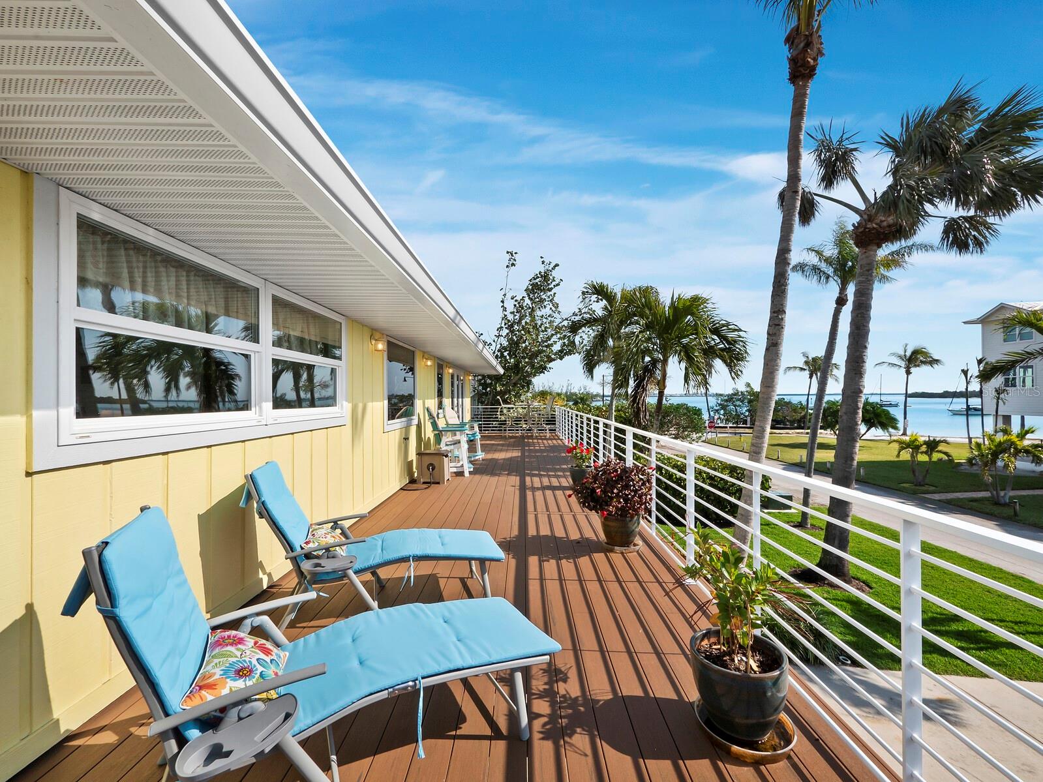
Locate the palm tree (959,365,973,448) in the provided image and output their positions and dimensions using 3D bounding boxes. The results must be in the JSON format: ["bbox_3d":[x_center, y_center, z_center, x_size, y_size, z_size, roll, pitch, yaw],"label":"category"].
[{"bbox_3d":[35.299,1.327,33.500,1.000,6.800,1.000,0,-1,0],"label":"palm tree"}]

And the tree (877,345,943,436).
[{"bbox_3d":[42.250,-0.178,46.000,6.000,10.000,5.800,0,-1,0],"label":"tree"}]

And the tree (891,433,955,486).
[{"bbox_3d":[19.747,3.395,20.800,2.600,2.650,2.500,0,-1,0],"label":"tree"}]

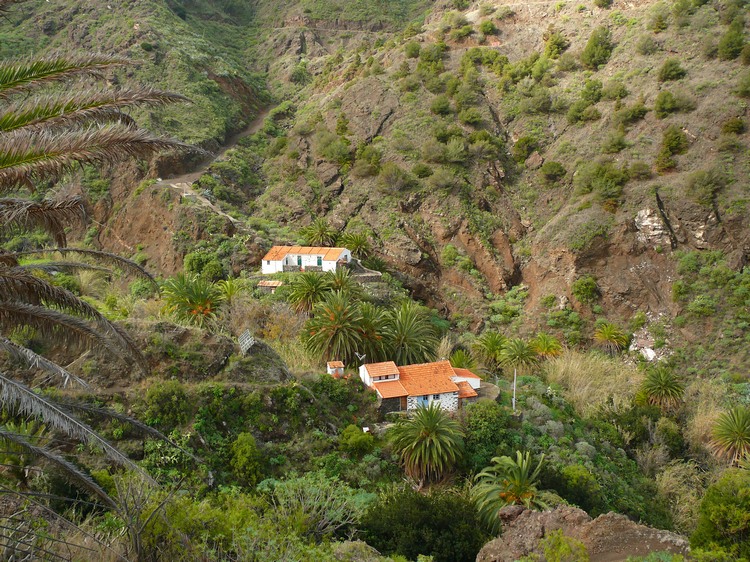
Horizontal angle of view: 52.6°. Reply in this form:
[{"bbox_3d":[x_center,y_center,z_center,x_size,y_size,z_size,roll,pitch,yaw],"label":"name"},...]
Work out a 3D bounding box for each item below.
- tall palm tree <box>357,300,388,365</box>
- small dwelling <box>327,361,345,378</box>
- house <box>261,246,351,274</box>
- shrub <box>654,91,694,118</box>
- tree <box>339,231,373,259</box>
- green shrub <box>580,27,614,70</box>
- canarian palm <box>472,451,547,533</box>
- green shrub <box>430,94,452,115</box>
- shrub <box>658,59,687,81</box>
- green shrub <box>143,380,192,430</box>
[{"bbox_3d":[-0.517,7.756,112.000,7.000,9.400,7.000,0,12,0],"label":"tall palm tree"},{"bbox_3d":[-5.196,11.924,101.000,1.900,2.200,2.000,-4,14,-15],"label":"small dwelling"},{"bbox_3d":[-13.130,-4.030,145.350,15.200,4.200,7.300,4,14,15],"label":"house"},{"bbox_3d":[65.186,-38.415,165.000,8.500,5.800,7.200,5,12,21],"label":"shrub"},{"bbox_3d":[-3.987,-7.361,155.000,7.000,6.000,7.000,0,12,-1],"label":"tree"},{"bbox_3d":[51.310,-53.850,174.830,7.840,9.260,7.450,4,14,15],"label":"green shrub"},{"bbox_3d":[13.484,21.203,76.000,7.300,7.700,7.200,0,13,0],"label":"canarian palm"},{"bbox_3d":[17.720,-47.030,202.000,5.690,5.170,5.400,0,12,0],"label":"green shrub"},{"bbox_3d":[73.776,-52.450,188.000,6.600,5.300,6.400,0,13,0],"label":"shrub"},{"bbox_3d":[-23.210,13.920,84.790,5.590,5.550,5.310,-4,14,-16],"label":"green shrub"}]

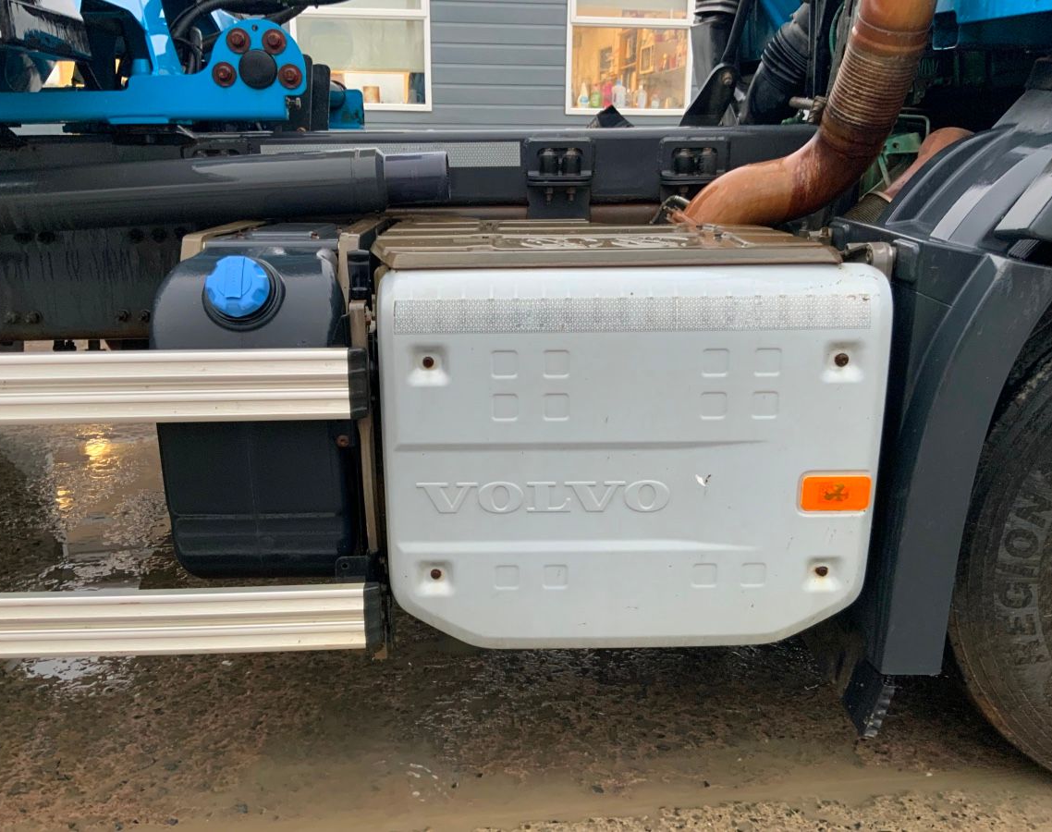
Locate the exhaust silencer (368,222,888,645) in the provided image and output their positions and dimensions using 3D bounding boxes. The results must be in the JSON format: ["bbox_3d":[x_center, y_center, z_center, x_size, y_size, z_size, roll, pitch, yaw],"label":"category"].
[{"bbox_3d":[0.164,-0.013,1.805,0.804,0.670,0.630,0,16,0],"label":"exhaust silencer"}]

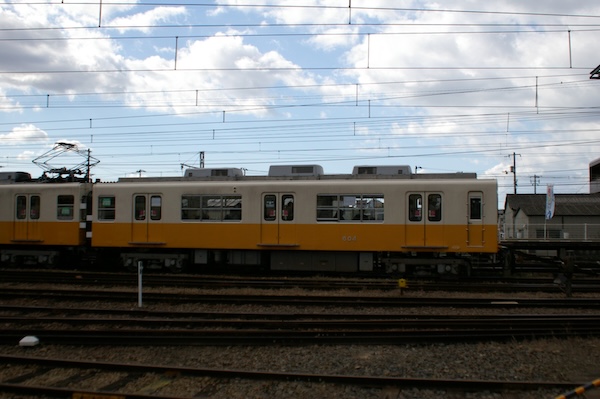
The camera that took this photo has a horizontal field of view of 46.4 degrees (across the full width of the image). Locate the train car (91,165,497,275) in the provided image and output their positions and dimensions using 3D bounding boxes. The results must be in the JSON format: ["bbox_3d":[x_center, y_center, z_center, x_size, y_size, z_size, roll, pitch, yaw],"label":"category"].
[{"bbox_3d":[-0.433,0.771,26.032,15.100,3.920,2.550,0,-2,16],"label":"train car"}]

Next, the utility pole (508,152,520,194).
[{"bbox_3d":[24.100,-0.150,78.000,1.350,10.000,0.500,0,-2,16],"label":"utility pole"}]

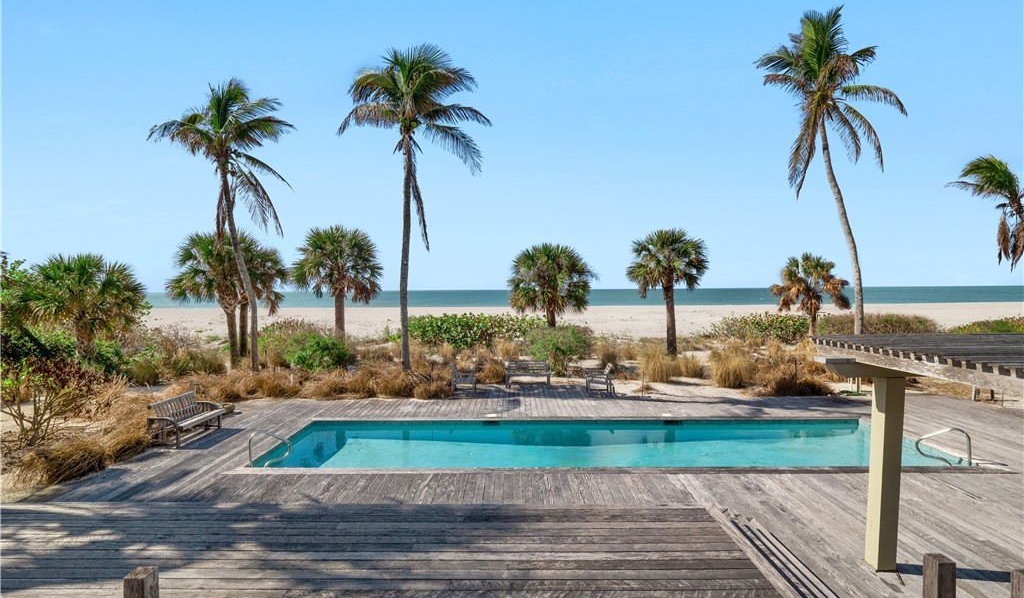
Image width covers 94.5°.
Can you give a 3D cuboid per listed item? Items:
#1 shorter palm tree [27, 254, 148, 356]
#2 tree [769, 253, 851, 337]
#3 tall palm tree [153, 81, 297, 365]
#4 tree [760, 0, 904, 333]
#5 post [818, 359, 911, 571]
[{"bbox_3d":[-17.310,0.408,19.300,4.970,4.530,4.600,0,1,0],"label":"shorter palm tree"},{"bbox_3d":[14.901,0.059,23.308,3.900,4.700,3.800,0,1,0],"label":"tree"},{"bbox_3d":[-11.355,-2.912,18.500,5.710,11.490,5.600,0,1,0],"label":"tall palm tree"},{"bbox_3d":[12.064,-4.210,17.922,5.600,13.500,5.500,0,1,0],"label":"tree"},{"bbox_3d":[3.775,1.737,5.106,0.900,2.260,0.220,0,1,0],"label":"post"}]

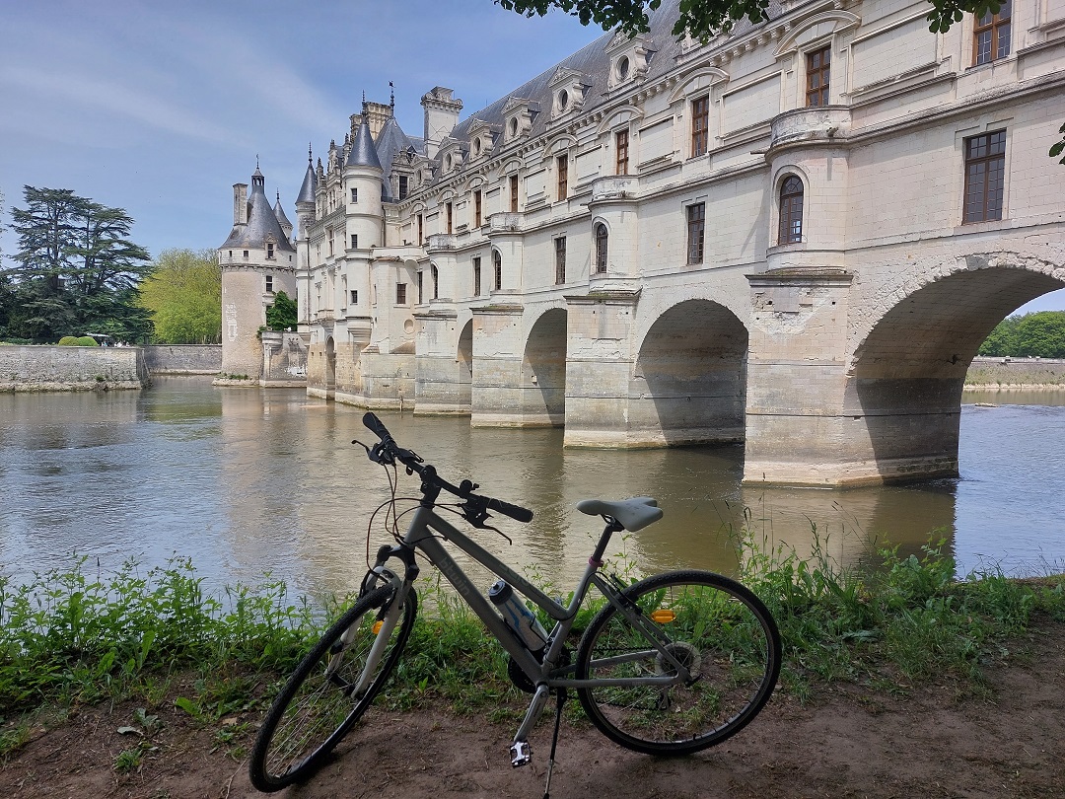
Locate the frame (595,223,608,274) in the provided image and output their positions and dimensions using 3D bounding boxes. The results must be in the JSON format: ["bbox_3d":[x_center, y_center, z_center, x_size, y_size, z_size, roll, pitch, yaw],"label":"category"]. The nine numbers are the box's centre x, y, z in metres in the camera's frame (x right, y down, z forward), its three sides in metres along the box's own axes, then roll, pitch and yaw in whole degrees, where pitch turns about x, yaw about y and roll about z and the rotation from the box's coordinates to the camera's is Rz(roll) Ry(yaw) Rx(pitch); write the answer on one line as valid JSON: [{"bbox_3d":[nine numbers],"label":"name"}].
[{"bbox_3d":[3.655,-7.929,38.935,0.160,2.600,1.150,-1,4,-30],"label":"frame"}]

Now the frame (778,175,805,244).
[{"bbox_3d":[9.876,-7.242,28.172,0.160,2.500,1.200,-1,4,-30],"label":"frame"}]

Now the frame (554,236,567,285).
[{"bbox_3d":[1.746,-8.458,45.078,0.160,2.760,1.220,-1,4,-30],"label":"frame"}]

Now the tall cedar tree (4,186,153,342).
[{"bbox_3d":[-86.098,-25.521,140.000,24.000,29.500,27.000,-1,4,-30],"label":"tall cedar tree"}]

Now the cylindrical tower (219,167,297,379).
[{"bbox_3d":[-38.657,-17.514,104.500,11.500,31.000,11.500,-1,4,-30],"label":"cylindrical tower"}]

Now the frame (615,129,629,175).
[{"bbox_3d":[4.827,-13.057,39.531,0.160,2.500,1.220,-1,4,-30],"label":"frame"}]

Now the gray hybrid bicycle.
[{"bbox_3d":[0.028,0.668,2.290,1.650,1.120,0.620,0,10,-7],"label":"gray hybrid bicycle"}]

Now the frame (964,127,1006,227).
[{"bbox_3d":[14.308,-7.045,23.342,0.160,2.760,1.260,-1,4,-30],"label":"frame"}]

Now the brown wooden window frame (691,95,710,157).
[{"bbox_3d":[7.815,-12.711,34.361,0.160,2.620,1.220,-1,4,-30],"label":"brown wooden window frame"}]

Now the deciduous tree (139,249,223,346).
[{"bbox_3d":[-78.335,-23.027,165.000,18.000,21.500,19.000,-1,4,-30],"label":"deciduous tree"}]

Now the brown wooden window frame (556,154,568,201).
[{"bbox_3d":[1.822,-13.411,44.729,0.160,2.620,1.220,-1,4,-30],"label":"brown wooden window frame"}]

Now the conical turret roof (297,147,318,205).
[{"bbox_3d":[-26.351,-26.643,87.500,3.400,6.900,3.400,-1,4,-30],"label":"conical turret roof"}]

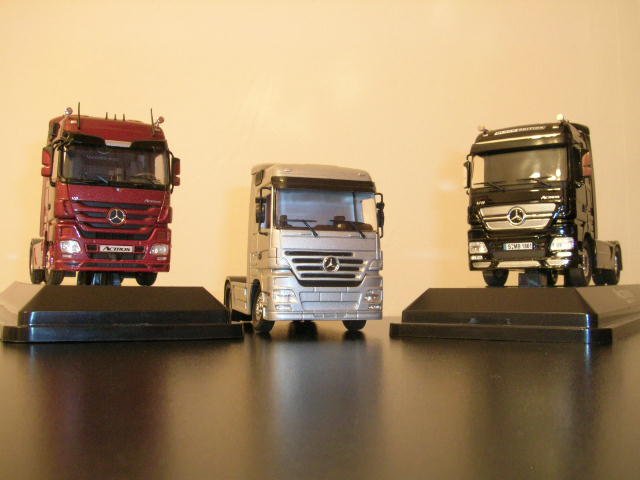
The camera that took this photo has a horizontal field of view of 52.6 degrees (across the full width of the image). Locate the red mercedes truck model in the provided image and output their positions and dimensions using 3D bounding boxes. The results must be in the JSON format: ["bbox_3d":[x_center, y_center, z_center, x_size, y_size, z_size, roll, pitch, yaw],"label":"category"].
[{"bbox_3d":[-0.134,-0.020,0.381,0.067,0.093,0.136,3,-5,-29],"label":"red mercedes truck model"}]

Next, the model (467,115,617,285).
[{"bbox_3d":[0.141,-0.016,0.393,0.066,0.092,0.136,-2,-5,35],"label":"model"}]

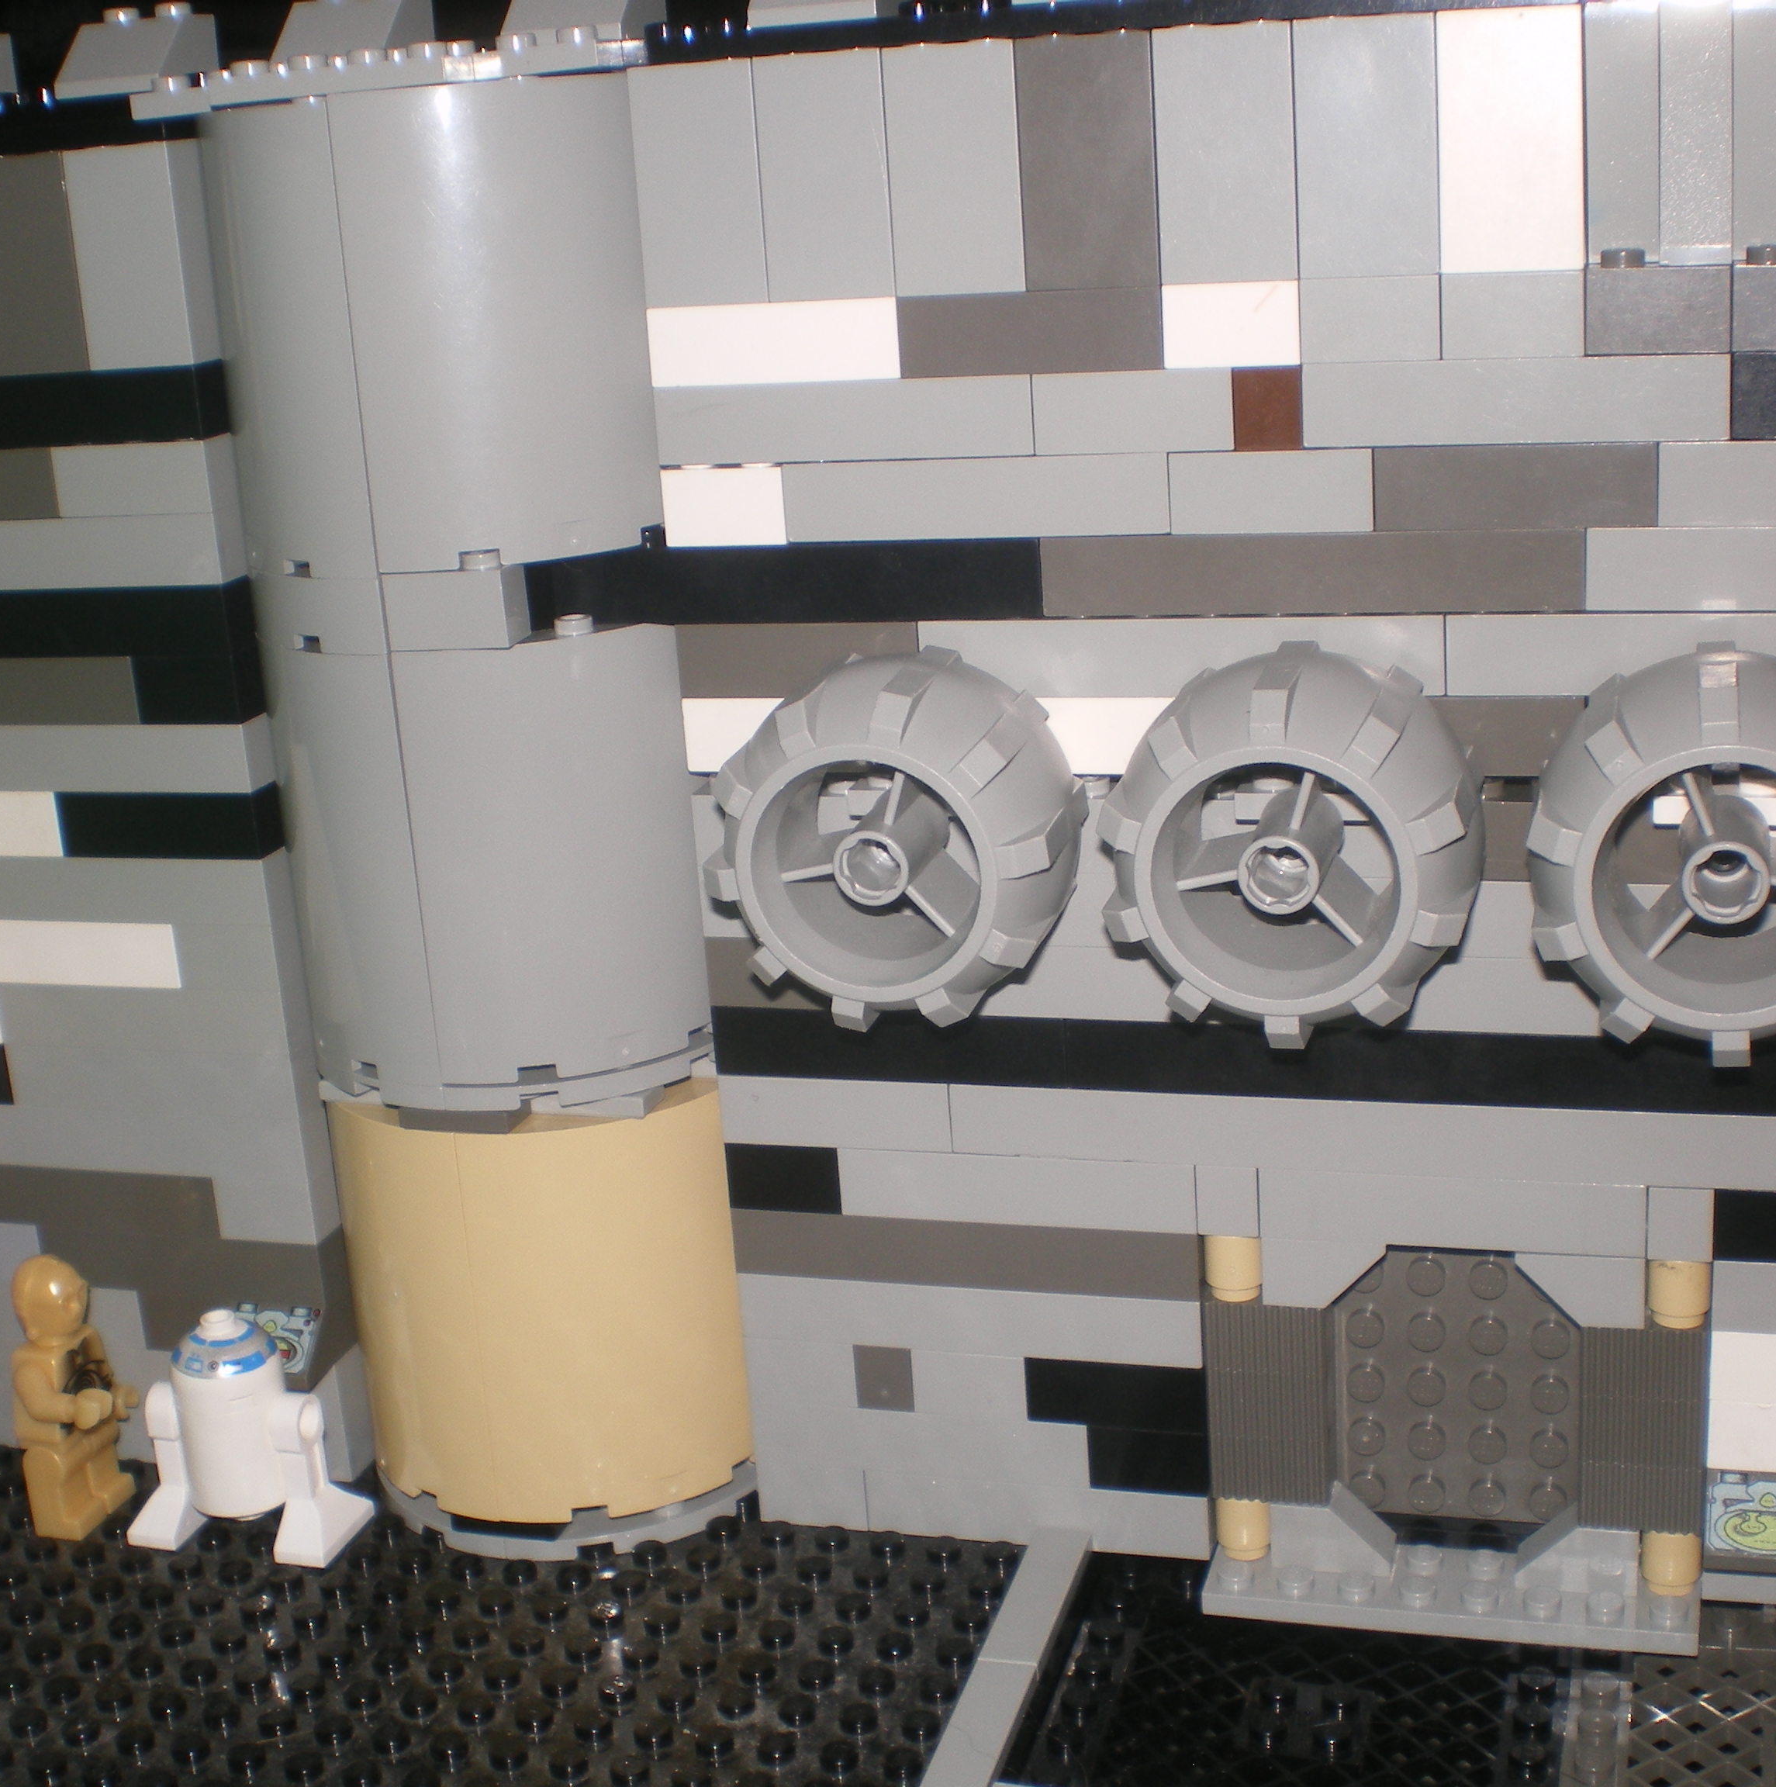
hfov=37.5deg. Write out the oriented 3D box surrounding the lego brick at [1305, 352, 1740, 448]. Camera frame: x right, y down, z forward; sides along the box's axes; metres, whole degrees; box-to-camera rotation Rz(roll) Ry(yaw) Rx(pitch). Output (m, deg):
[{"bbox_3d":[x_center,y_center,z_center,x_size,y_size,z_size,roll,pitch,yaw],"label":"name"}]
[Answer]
[{"bbox_3d":[0.071,-0.056,0.298,0.048,0.010,0.008,1,17,17],"label":"lego brick"}]

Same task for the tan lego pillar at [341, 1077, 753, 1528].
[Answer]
[{"bbox_3d":[-0.048,0.052,0.378,0.062,0.060,0.054,1,17,17],"label":"tan lego pillar"}]

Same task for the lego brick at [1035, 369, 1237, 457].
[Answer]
[{"bbox_3d":[0.030,-0.058,0.312,0.024,0.010,0.008,1,17,17],"label":"lego brick"}]

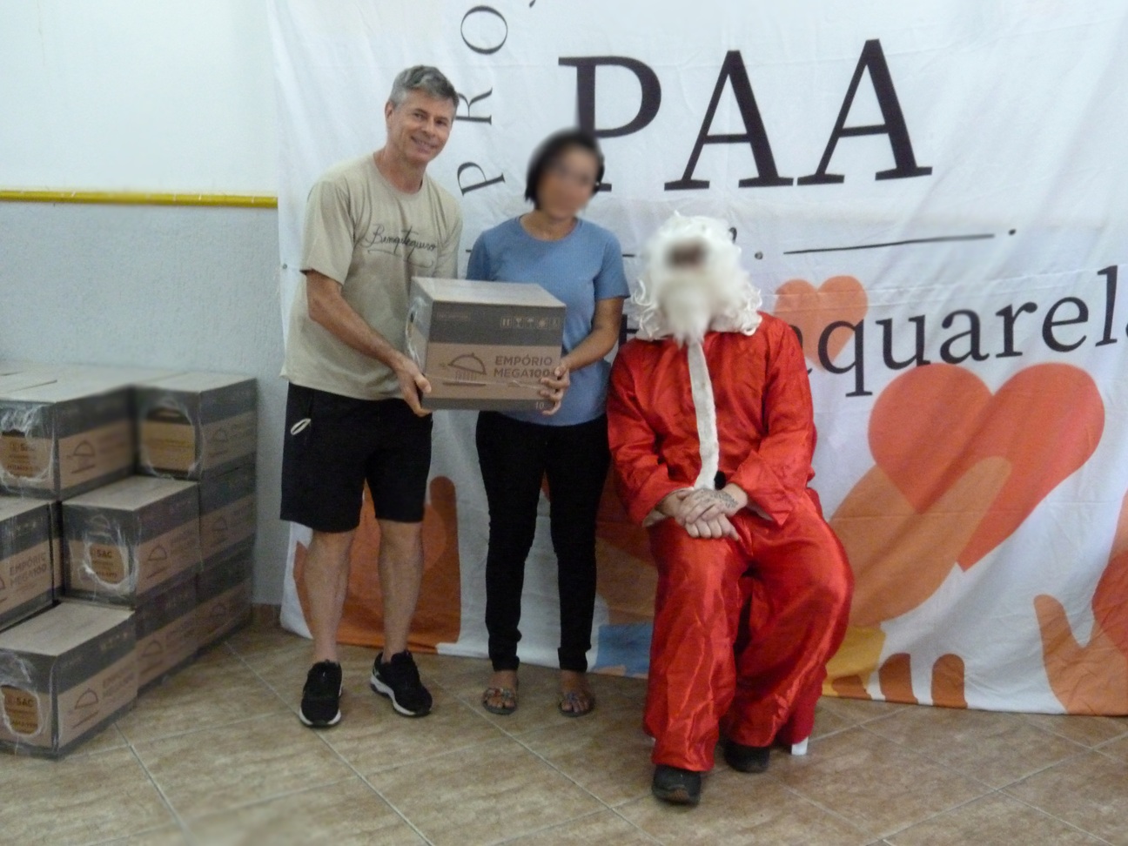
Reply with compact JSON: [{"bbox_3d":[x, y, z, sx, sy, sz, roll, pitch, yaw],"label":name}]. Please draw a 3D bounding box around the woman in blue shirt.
[{"bbox_3d":[-0.036,0.019,2.989,0.455,1.620,0.430,3,9,3],"label":"woman in blue shirt"}]

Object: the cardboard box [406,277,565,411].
[{"bbox_3d":[-0.210,-0.203,2.786,0.349,0.281,0.218,0,21,-22],"label":"cardboard box"}]

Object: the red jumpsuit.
[{"bbox_3d":[0.410,0.266,2.893,0.595,1.065,0.610,3,9,2],"label":"red jumpsuit"}]

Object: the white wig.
[{"bbox_3d":[0.350,-0.382,2.843,0.345,0.315,0.290,3,9,5],"label":"white wig"}]

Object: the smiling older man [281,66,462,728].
[{"bbox_3d":[-0.518,-0.068,2.938,0.510,1.770,0.480,-1,9,-20],"label":"smiling older man"}]

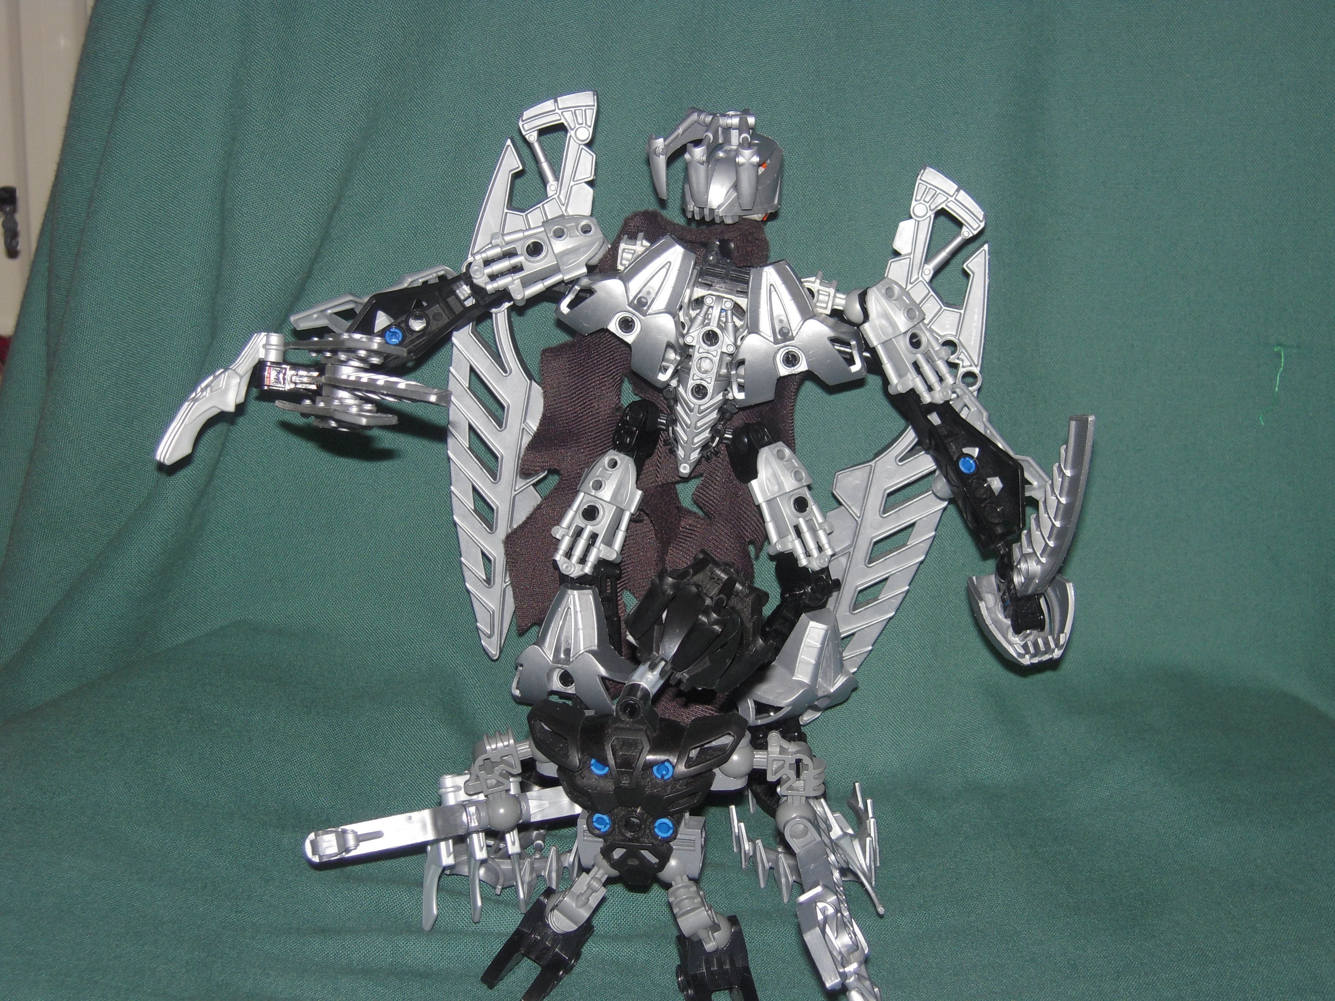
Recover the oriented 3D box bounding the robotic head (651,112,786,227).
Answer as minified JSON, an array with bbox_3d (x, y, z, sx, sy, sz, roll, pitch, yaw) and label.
[{"bbox_3d":[0.014,-0.095,0.638,0.033,0.032,0.028,11,19,31],"label":"robotic head"}]

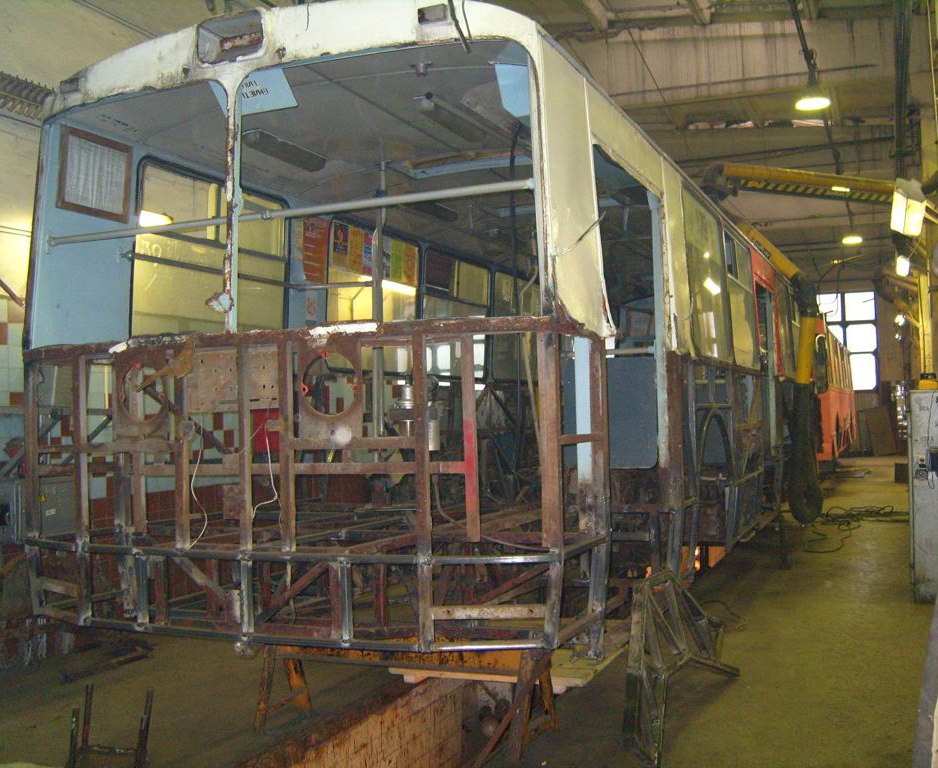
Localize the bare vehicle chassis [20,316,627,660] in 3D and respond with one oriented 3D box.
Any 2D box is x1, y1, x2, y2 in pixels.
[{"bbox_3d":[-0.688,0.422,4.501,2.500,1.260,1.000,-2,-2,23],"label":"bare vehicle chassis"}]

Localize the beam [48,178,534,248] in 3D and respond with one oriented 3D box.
[{"bbox_3d":[-0.828,-0.681,4.196,2.310,0.040,0.040,-2,-2,23],"label":"beam"}]

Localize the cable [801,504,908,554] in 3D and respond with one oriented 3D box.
[{"bbox_3d":[5.049,1.830,13.438,1.150,0.070,5.300,-2,-2,23],"label":"cable"}]

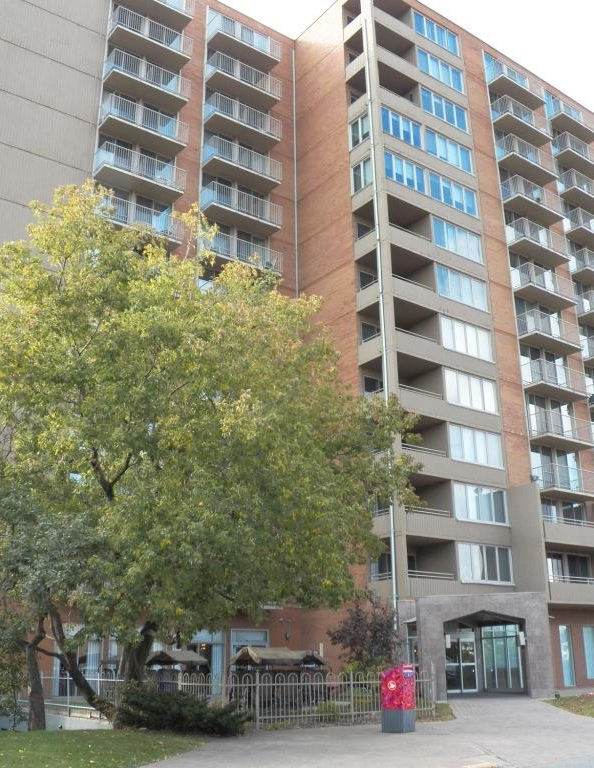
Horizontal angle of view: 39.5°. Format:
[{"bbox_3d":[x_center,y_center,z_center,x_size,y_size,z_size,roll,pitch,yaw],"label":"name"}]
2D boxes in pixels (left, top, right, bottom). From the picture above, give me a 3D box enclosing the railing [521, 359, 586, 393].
[{"bbox_3d":[13.194,-0.186,42.084,4.000,1.120,1.030,14,-24,-35],"label":"railing"}]

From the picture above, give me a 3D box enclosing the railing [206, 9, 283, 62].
[{"bbox_3d":[-2.767,-18.016,43.901,3.896,1.191,1.088,14,-24,-35],"label":"railing"}]

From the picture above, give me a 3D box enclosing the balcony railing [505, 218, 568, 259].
[{"bbox_3d":[13.044,-7.625,44.573,3.968,1.136,1.078,14,-24,-35],"label":"balcony railing"}]

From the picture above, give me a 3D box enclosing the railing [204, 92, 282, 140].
[{"bbox_3d":[-2.785,-13.675,43.127,4.000,1.120,1.030,14,-24,-35],"label":"railing"}]

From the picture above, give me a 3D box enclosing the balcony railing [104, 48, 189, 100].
[{"bbox_3d":[-7.186,-14.643,39.944,4.000,1.120,1.030,14,-24,-35],"label":"balcony railing"}]

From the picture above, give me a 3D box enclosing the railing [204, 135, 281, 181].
[{"bbox_3d":[-2.782,-11.162,42.637,4.097,1.160,1.120,14,-24,-36],"label":"railing"}]

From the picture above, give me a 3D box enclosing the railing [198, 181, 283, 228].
[{"bbox_3d":[-2.689,-8.546,40.718,3.953,1.197,1.105,13,-24,-34],"label":"railing"}]

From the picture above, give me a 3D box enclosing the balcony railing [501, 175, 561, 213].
[{"bbox_3d":[12.994,-10.086,45.451,3.968,1.136,1.078,14,-24,-35],"label":"balcony railing"}]

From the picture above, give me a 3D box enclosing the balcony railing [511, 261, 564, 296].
[{"bbox_3d":[12.797,-5.002,42.762,3.904,1.191,1.040,14,-24,-35],"label":"balcony railing"}]

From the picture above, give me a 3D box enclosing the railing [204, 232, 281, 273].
[{"bbox_3d":[-2.669,-6.022,39.441,3.896,1.191,1.088,14,-24,-35],"label":"railing"}]

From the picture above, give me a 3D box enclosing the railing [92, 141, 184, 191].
[{"bbox_3d":[-7.246,-9.831,38.428,3.985,1.136,1.078,14,-24,-35],"label":"railing"}]

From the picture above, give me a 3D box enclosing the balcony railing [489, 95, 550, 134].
[{"bbox_3d":[12.926,-15.031,47.402,4.000,1.120,1.030,14,-24,-35],"label":"balcony railing"}]

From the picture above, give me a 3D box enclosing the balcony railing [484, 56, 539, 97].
[{"bbox_3d":[12.713,-17.207,47.764,3.953,1.197,1.052,14,-24,-35],"label":"balcony railing"}]

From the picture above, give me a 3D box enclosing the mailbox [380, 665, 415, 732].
[{"bbox_3d":[1.984,6.168,16.259,0.500,1.220,0.500,-13,-23,31],"label":"mailbox"}]

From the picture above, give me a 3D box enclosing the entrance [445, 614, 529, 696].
[{"bbox_3d":[7.213,10.411,31.793,3.100,3.100,1.700,-3,-19,7],"label":"entrance"}]

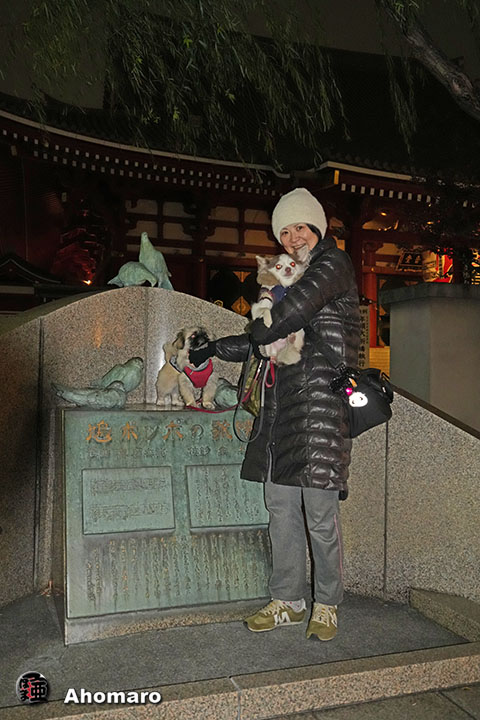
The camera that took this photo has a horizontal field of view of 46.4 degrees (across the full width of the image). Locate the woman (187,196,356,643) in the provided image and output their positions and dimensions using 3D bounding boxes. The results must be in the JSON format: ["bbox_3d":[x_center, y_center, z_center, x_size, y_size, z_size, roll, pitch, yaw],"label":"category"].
[{"bbox_3d":[0.127,0.164,2.143,0.430,1.620,0.650,2,-1,-40],"label":"woman"}]

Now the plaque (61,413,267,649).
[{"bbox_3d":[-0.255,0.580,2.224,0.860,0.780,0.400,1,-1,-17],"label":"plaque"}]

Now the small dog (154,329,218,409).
[{"bbox_3d":[-0.237,0.033,2.480,0.180,0.355,0.330,2,-1,-38],"label":"small dog"}]

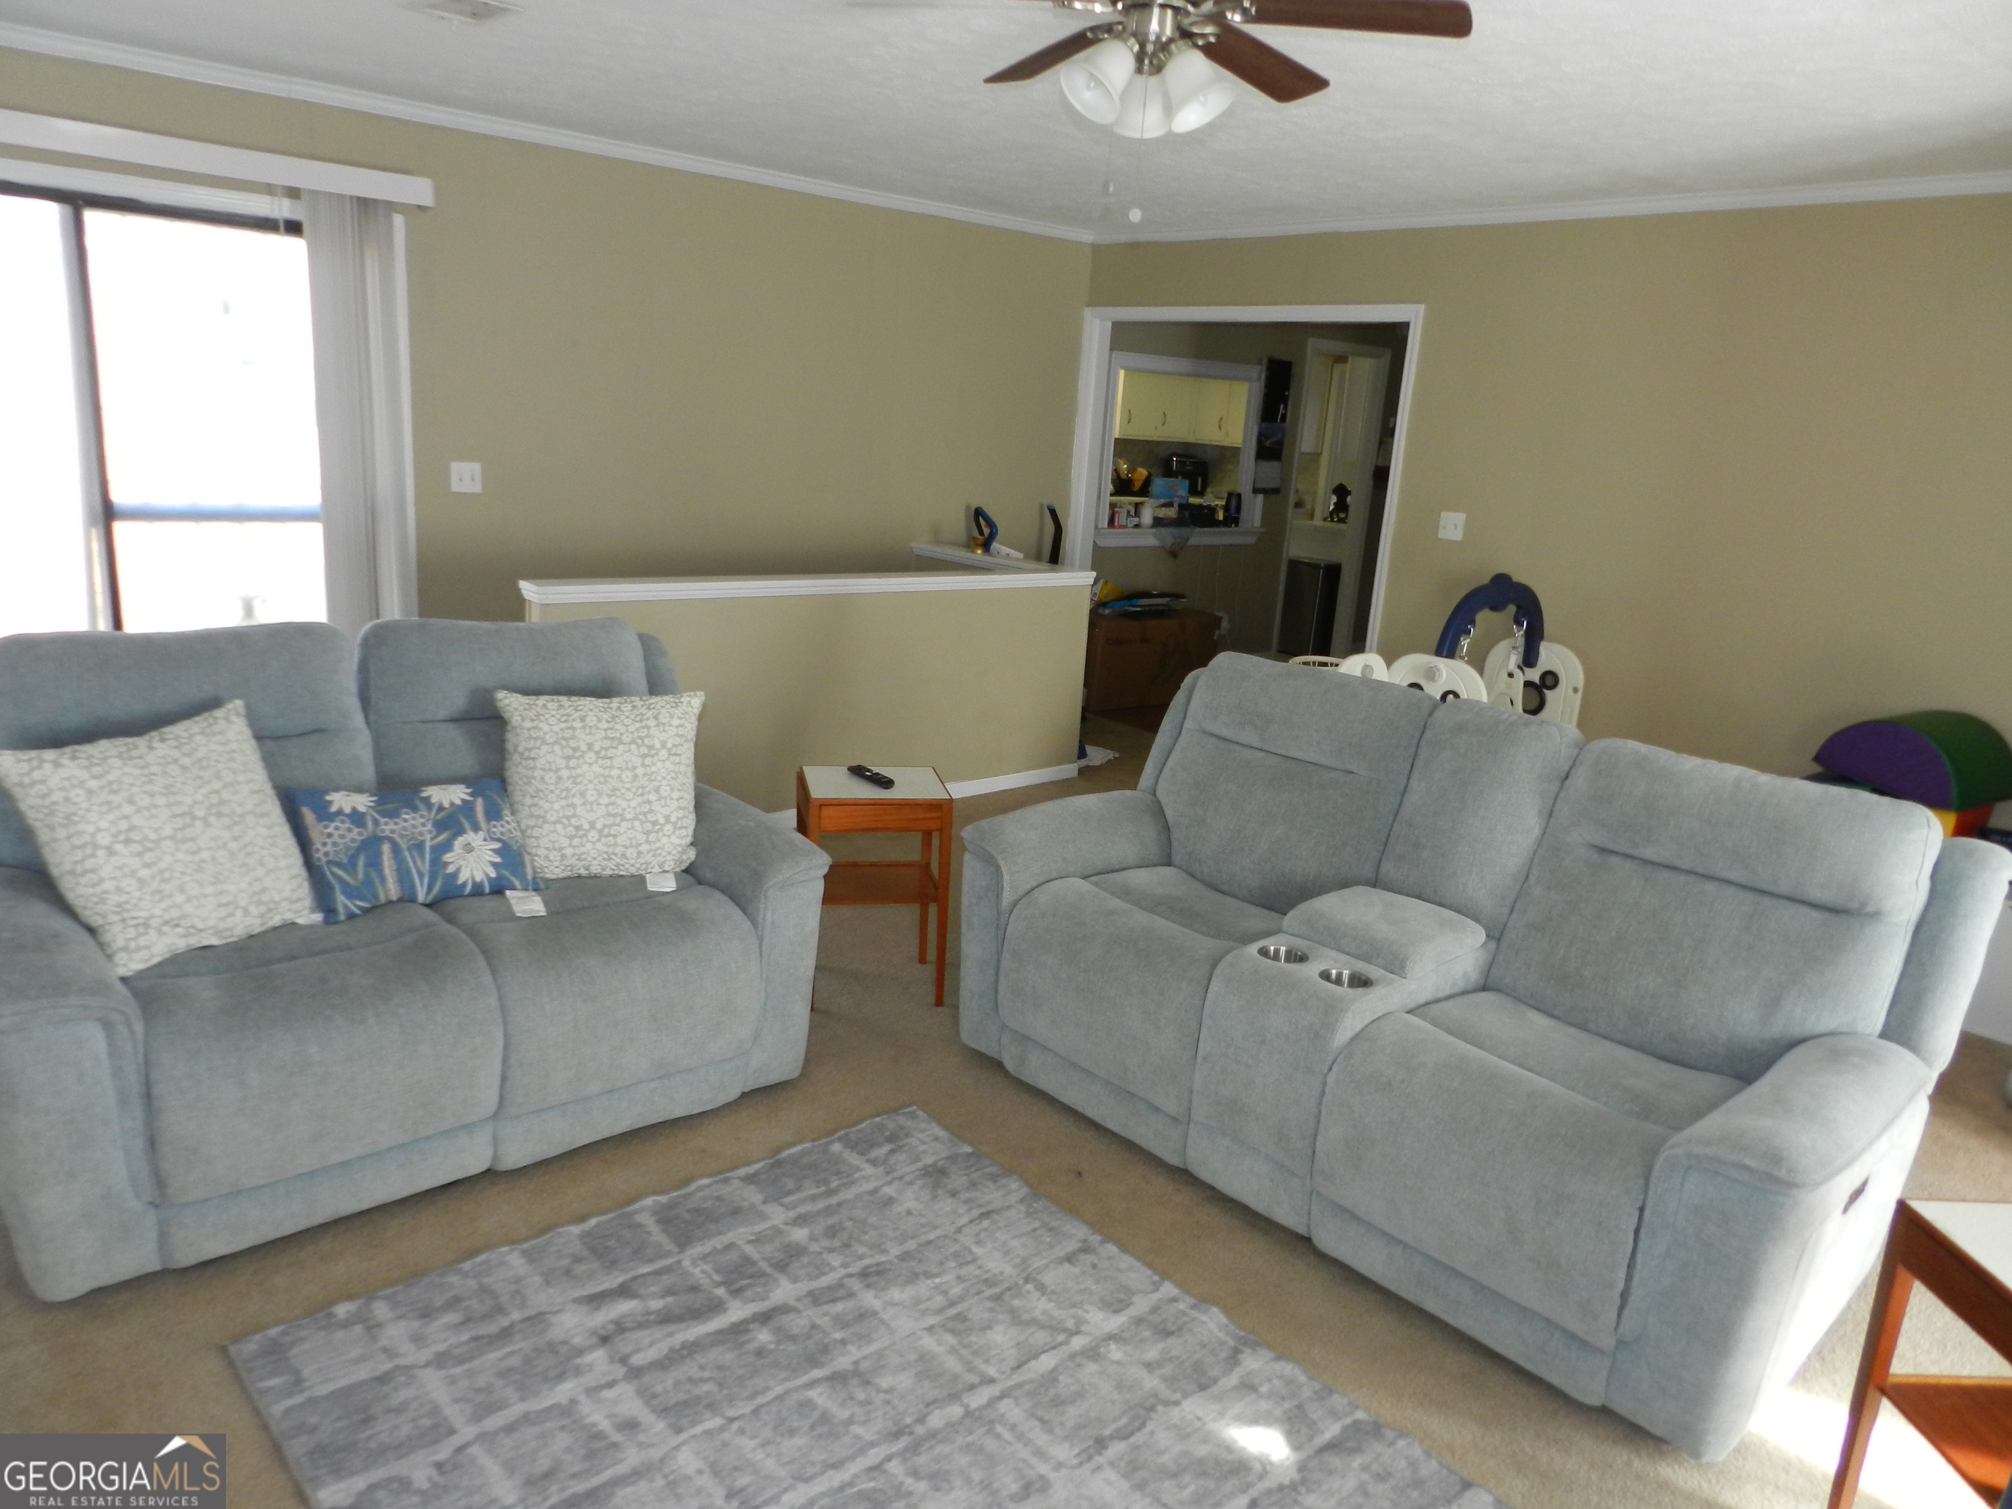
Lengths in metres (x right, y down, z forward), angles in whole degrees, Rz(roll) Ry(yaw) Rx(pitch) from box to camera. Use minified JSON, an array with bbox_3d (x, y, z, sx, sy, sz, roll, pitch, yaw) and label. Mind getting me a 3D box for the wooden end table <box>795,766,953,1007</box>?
[{"bbox_3d":[-0.377,0.368,3.728,0.374,0.603,0.313,1,15,-14],"label":"wooden end table"}]

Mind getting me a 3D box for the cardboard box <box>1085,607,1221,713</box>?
[{"bbox_3d":[0.776,-0.575,7.862,1.004,0.512,0.340,-8,19,-39],"label":"cardboard box"}]

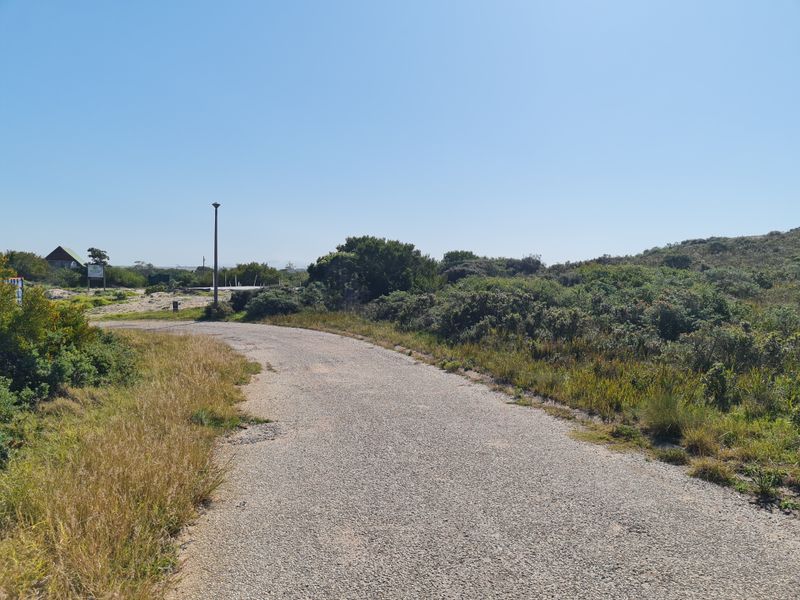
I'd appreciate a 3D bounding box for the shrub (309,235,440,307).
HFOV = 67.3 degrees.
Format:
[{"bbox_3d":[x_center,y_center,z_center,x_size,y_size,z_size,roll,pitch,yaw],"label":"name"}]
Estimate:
[{"bbox_3d":[-1.125,-1.188,25.500,5.200,3.010,4.400,1,3,-3],"label":"shrub"}]

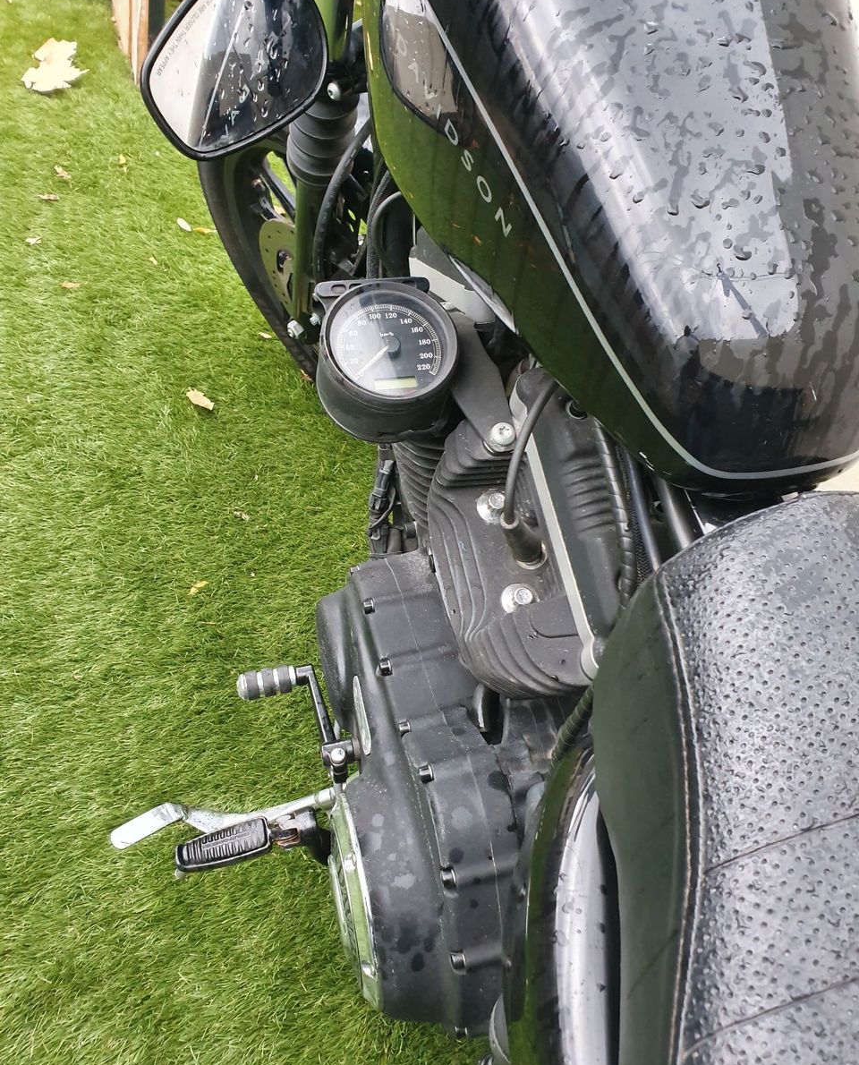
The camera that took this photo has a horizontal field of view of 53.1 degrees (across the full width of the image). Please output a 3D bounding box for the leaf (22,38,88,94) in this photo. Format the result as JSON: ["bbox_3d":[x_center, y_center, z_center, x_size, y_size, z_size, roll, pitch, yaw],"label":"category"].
[{"bbox_3d":[-1.033,-1.280,2.358,0.185,0.070,0.215,-2,47,-22],"label":"leaf"}]

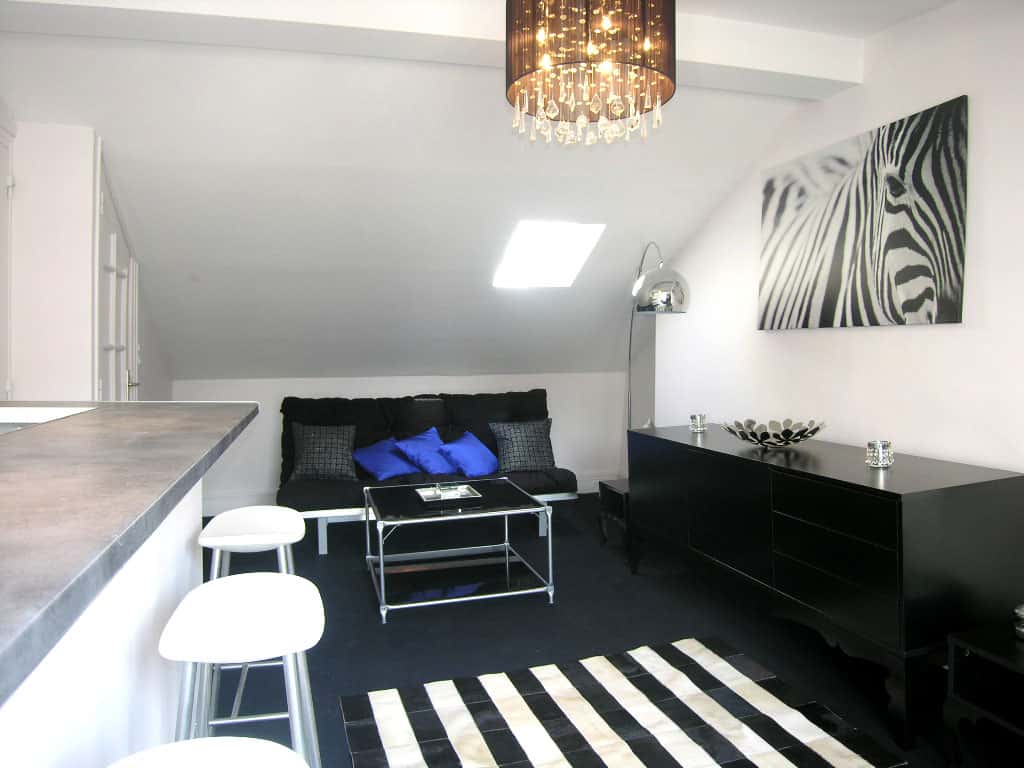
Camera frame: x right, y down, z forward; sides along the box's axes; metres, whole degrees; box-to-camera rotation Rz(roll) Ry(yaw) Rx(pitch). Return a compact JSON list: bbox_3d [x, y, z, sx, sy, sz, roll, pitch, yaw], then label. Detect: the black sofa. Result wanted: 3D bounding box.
[{"bbox_3d":[-0.561,0.536,4.762,1.904,0.892,0.976,-2,3,-16],"label":"black sofa"}]

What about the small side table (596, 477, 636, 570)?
[{"bbox_3d":[0.811,0.797,4.321,0.452,0.369,0.440,-2,3,-16],"label":"small side table"}]

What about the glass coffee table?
[{"bbox_3d":[-0.300,0.799,3.638,0.816,0.461,0.833,-2,3,-16],"label":"glass coffee table"}]

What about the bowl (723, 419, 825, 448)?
[{"bbox_3d":[1.109,0.227,3.033,0.428,0.105,0.428,-1,3,0],"label":"bowl"}]

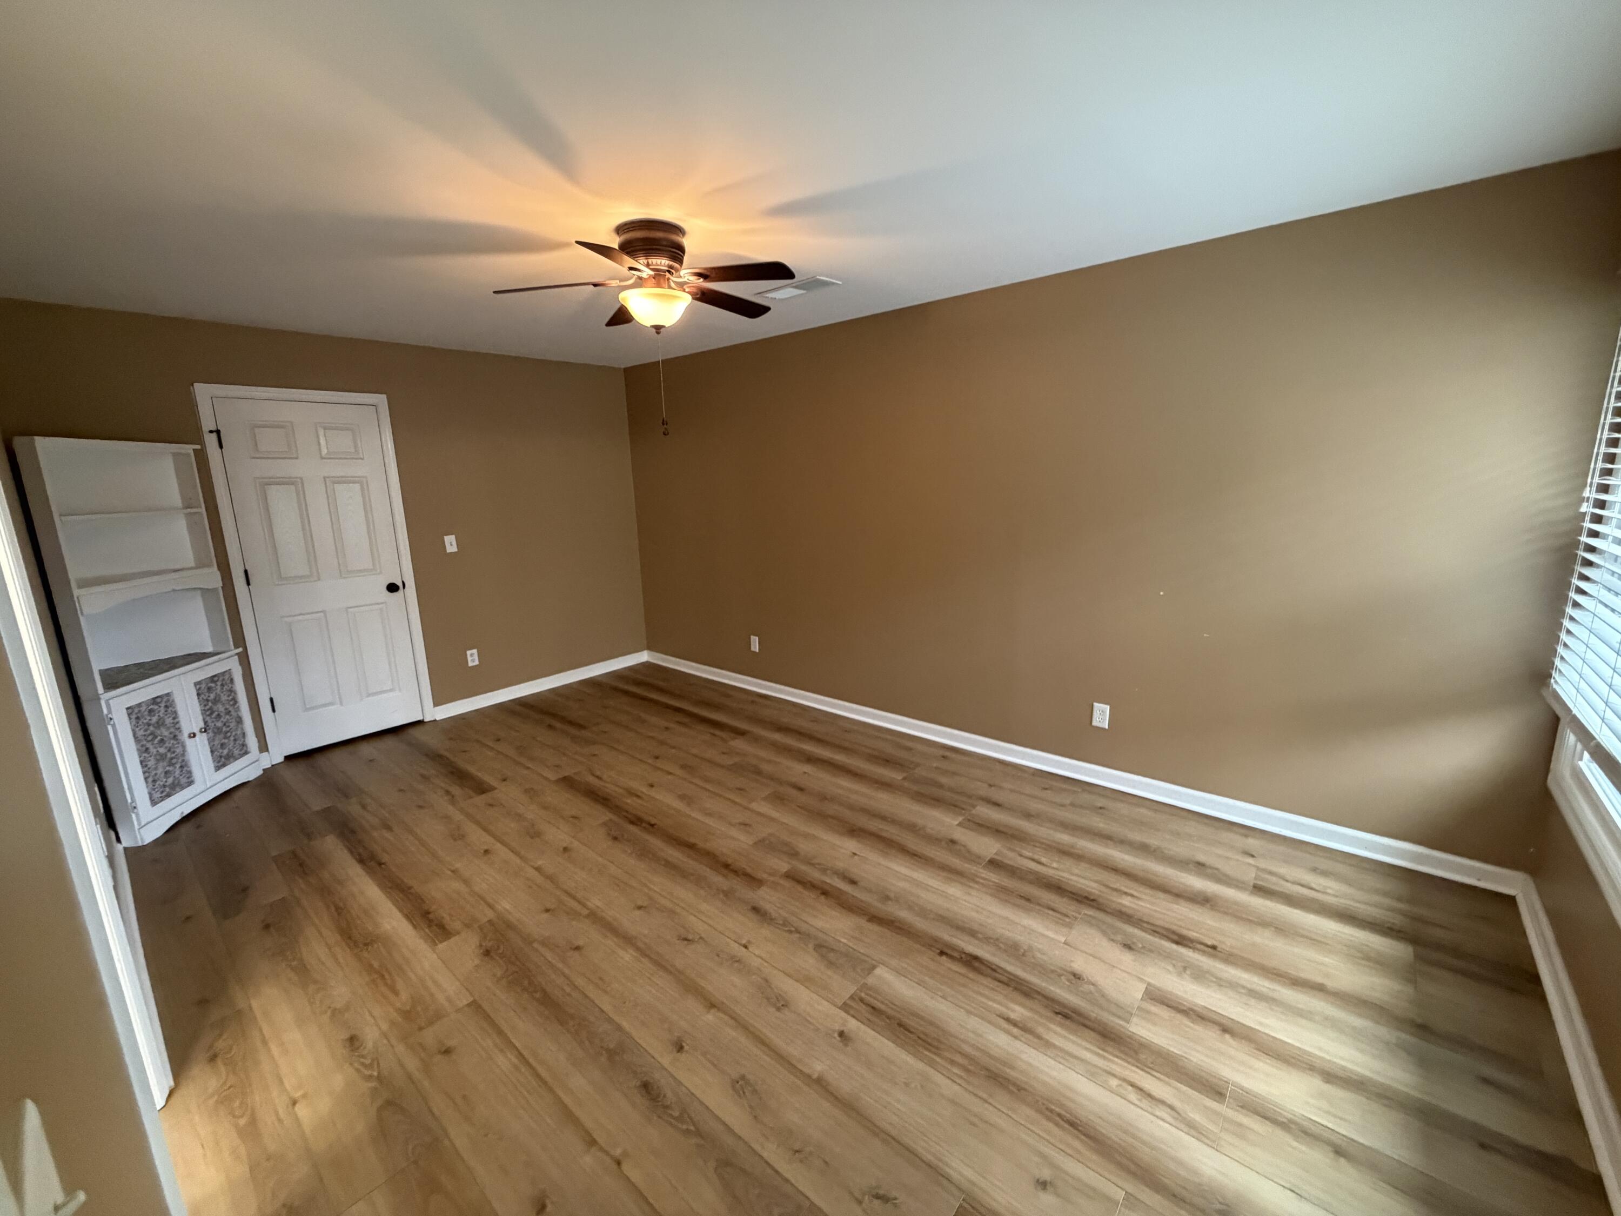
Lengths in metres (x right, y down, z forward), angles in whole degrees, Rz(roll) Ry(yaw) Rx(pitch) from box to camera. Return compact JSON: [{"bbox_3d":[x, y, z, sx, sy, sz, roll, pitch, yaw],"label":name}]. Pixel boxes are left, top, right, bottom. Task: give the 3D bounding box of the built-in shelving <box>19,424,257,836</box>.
[{"bbox_3d":[-3.319,0.136,3.143,0.484,1.795,0.765,-3,11,-4],"label":"built-in shelving"}]

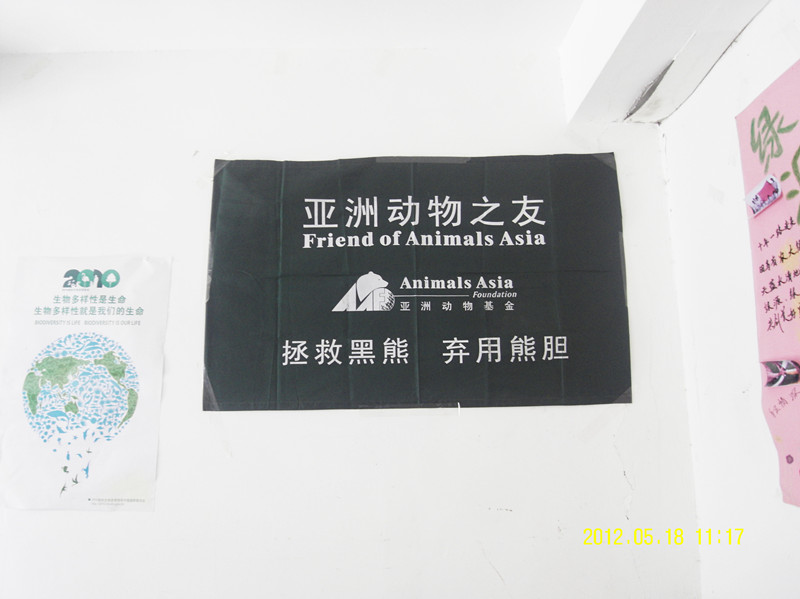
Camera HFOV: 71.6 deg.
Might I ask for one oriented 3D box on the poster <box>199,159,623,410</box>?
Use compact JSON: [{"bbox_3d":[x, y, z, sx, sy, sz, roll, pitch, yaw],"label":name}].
[{"bbox_3d":[0.057,-0.082,2.010,1.500,0.925,0.020,-1,-9,1],"label":"poster"}]

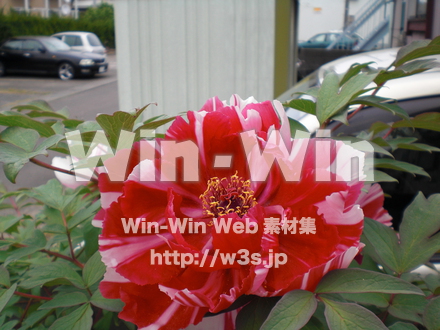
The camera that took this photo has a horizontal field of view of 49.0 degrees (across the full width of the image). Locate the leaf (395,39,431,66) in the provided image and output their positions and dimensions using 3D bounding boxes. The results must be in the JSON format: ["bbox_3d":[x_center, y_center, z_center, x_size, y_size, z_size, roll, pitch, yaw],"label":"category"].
[{"bbox_3d":[0.216,-0.125,0.540,0.045,0.013,0.028,-28,32,1],"label":"leaf"}]

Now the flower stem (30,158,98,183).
[{"bbox_3d":[-0.158,0.006,0.490,0.073,0.007,0.006,20,-11,-9],"label":"flower stem"}]

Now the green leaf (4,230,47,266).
[{"bbox_3d":[-0.222,0.096,0.550,0.046,0.016,0.034,-19,38,-15],"label":"green leaf"}]

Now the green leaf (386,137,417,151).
[{"bbox_3d":[0.192,-0.023,0.510,0.033,0.014,0.022,-2,13,-6],"label":"green leaf"}]

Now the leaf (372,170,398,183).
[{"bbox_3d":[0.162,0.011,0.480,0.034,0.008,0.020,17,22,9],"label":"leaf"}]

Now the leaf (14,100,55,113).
[{"bbox_3d":[-0.224,-0.070,0.580,0.049,0.012,0.032,1,16,-6],"label":"leaf"}]

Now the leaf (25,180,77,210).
[{"bbox_3d":[-0.188,0.033,0.540,0.057,0.020,0.055,-9,36,-12],"label":"leaf"}]

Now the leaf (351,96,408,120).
[{"bbox_3d":[0.171,-0.062,0.520,0.066,0.017,0.030,19,18,4],"label":"leaf"}]

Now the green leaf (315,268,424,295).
[{"bbox_3d":[0.119,0.094,0.385,0.090,0.022,0.038,-2,13,-5],"label":"green leaf"}]

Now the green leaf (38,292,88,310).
[{"bbox_3d":[-0.155,0.136,0.480,0.051,0.009,0.023,-8,31,-7],"label":"green leaf"}]

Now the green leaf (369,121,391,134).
[{"bbox_3d":[0.172,-0.040,0.520,0.027,0.013,0.020,-7,14,-25],"label":"green leaf"}]

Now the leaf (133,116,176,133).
[{"bbox_3d":[-0.065,-0.040,0.480,0.046,0.010,0.018,-18,-6,6],"label":"leaf"}]

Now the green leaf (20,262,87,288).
[{"bbox_3d":[-0.169,0.112,0.490,0.065,0.015,0.030,-3,31,-5],"label":"green leaf"}]

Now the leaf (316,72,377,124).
[{"bbox_3d":[0.123,-0.065,0.470,0.082,0.042,0.020,-53,0,-30],"label":"leaf"}]

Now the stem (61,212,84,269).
[{"bbox_3d":[-0.159,0.081,0.520,0.012,0.068,0.014,-20,-12,0],"label":"stem"}]

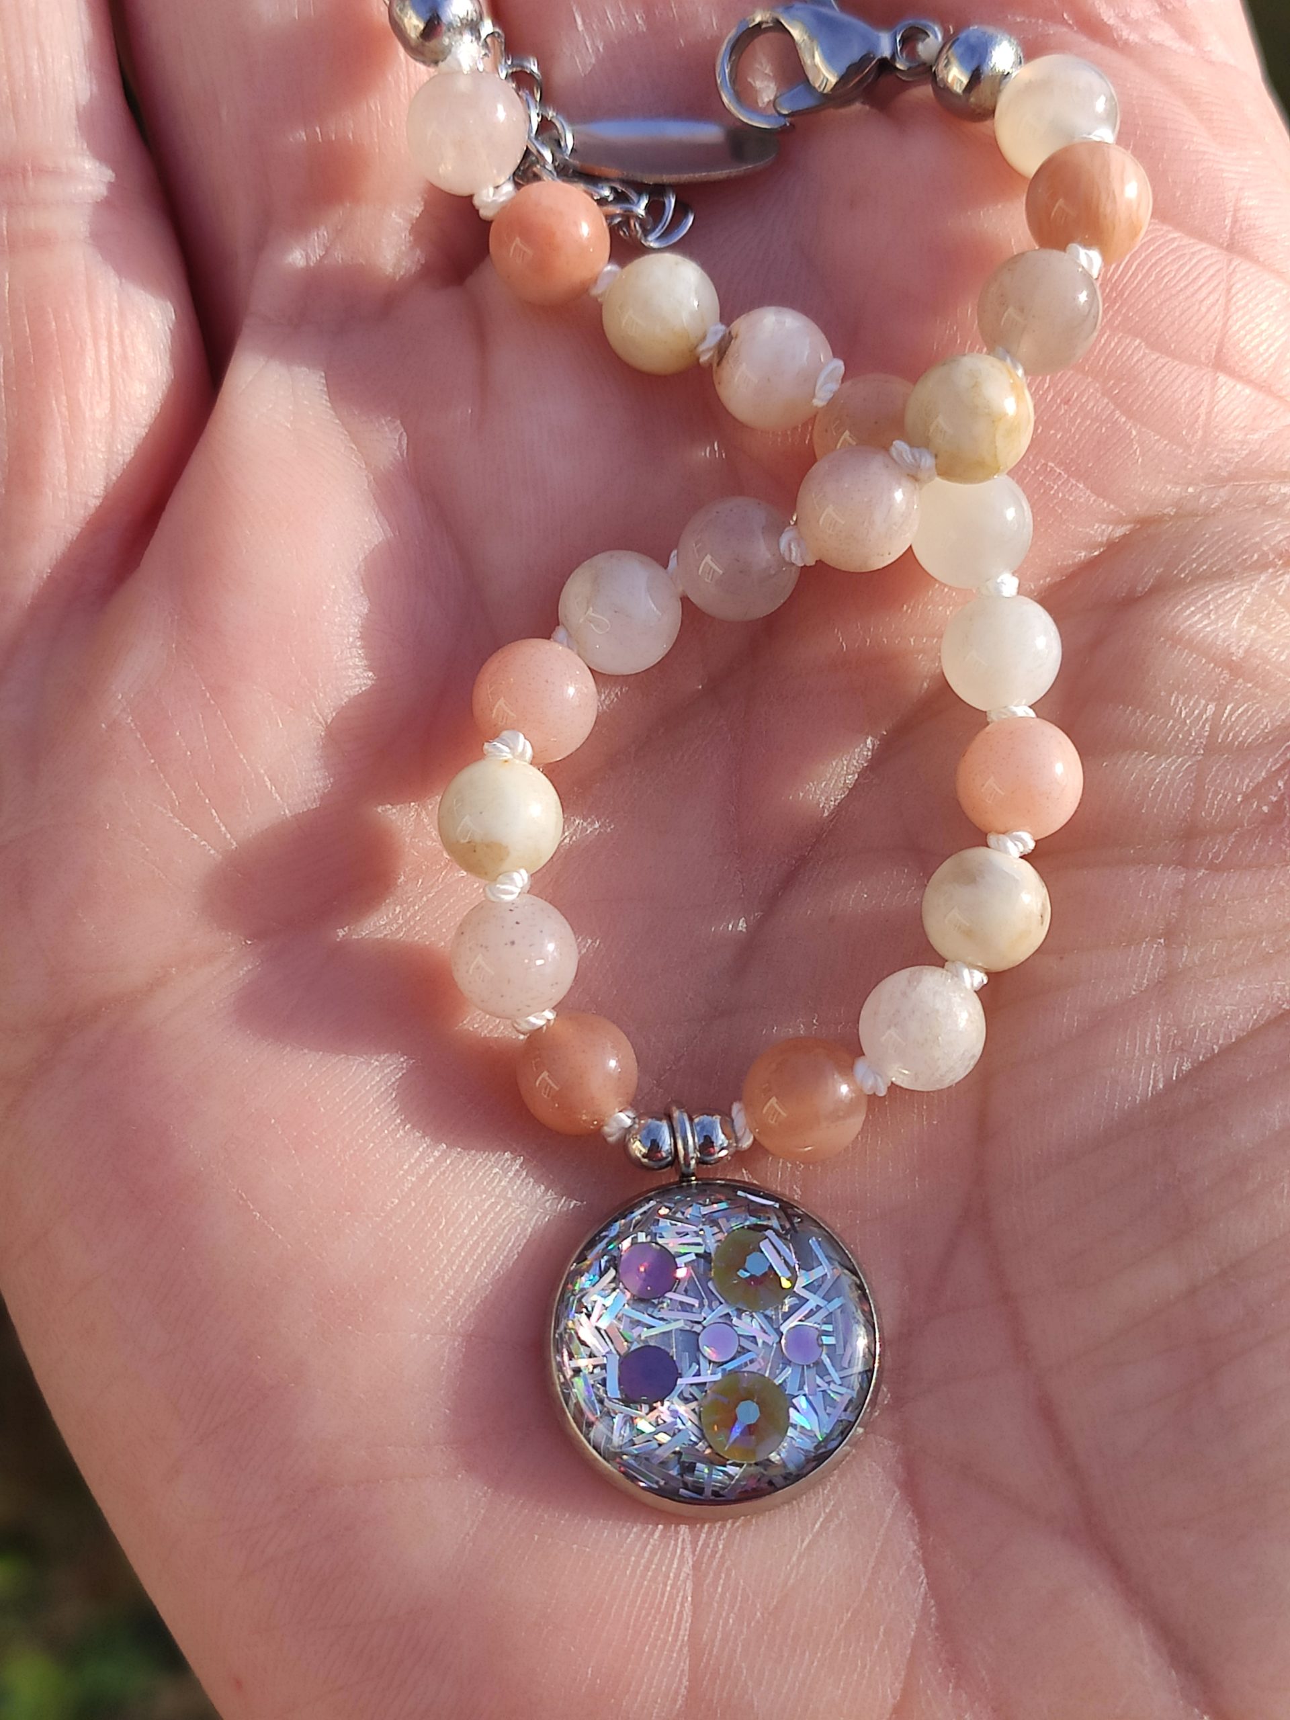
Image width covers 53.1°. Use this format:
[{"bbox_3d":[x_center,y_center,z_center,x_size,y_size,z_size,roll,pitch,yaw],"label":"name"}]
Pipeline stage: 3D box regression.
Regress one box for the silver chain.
[{"bbox_3d":[-0.003,-0.049,0.088,0.008,0.005,0.019,-40,90,-7],"label":"silver chain"}]

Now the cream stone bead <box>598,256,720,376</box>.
[{"bbox_3d":[0.001,-0.037,0.088,0.008,0.008,0.008,1,55,-1],"label":"cream stone bead"}]

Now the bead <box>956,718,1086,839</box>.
[{"bbox_3d":[0.024,-0.005,0.084,0.008,0.008,0.008,0,60,0],"label":"bead"}]

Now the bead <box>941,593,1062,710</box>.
[{"bbox_3d":[0.024,-0.014,0.087,0.008,0.008,0.008,1,55,-1],"label":"bead"}]

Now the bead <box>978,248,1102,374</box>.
[{"bbox_3d":[0.027,-0.037,0.087,0.008,0.008,0.008,0,53,0],"label":"bead"}]

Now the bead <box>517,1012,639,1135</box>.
[{"bbox_3d":[-0.004,0.014,0.085,0.008,0.008,0.008,0,53,0],"label":"bead"}]

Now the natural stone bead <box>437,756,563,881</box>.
[{"bbox_3d":[-0.009,-0.003,0.084,0.008,0.008,0.008,1,55,-1],"label":"natural stone bead"}]

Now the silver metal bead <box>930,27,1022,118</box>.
[{"bbox_3d":[0.022,-0.053,0.087,0.006,0.006,0.006,1,55,-1],"label":"silver metal bead"}]

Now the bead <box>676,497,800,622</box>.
[{"bbox_3d":[0.006,-0.020,0.085,0.008,0.008,0.008,1,55,-1],"label":"bead"}]

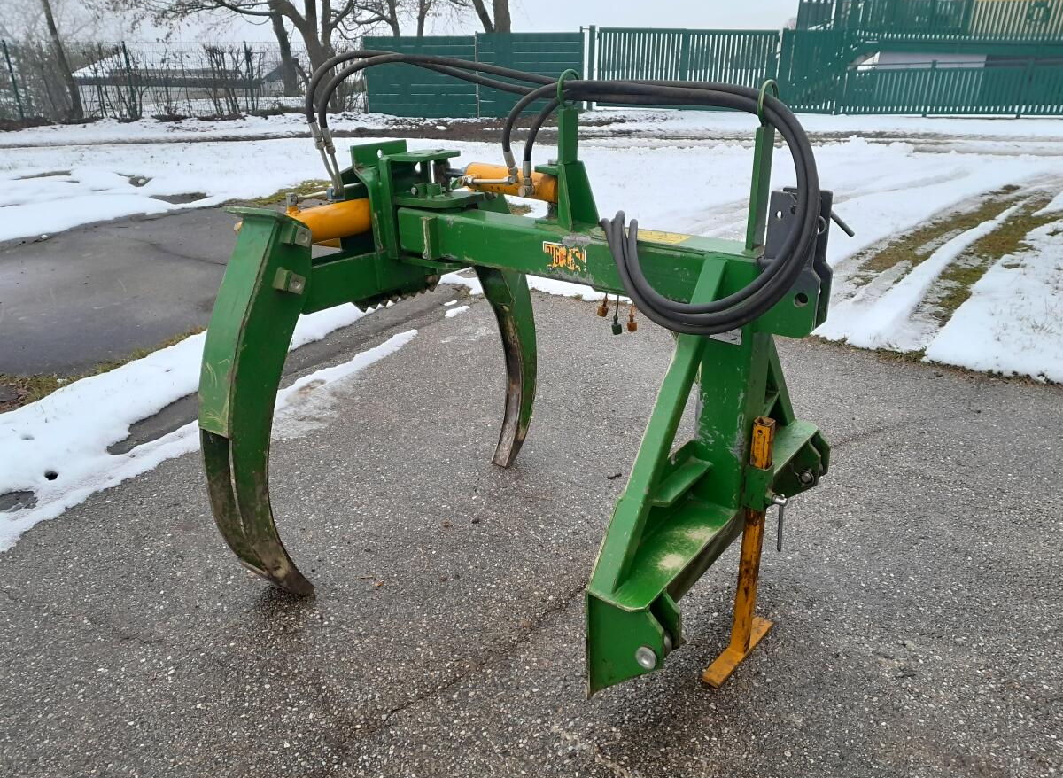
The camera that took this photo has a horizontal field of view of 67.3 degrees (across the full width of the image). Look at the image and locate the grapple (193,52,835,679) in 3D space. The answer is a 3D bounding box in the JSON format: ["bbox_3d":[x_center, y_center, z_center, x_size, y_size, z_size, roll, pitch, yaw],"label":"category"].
[{"bbox_3d":[0.034,-0.077,2.111,1.365,1.425,1.312,18,29,34],"label":"grapple"}]

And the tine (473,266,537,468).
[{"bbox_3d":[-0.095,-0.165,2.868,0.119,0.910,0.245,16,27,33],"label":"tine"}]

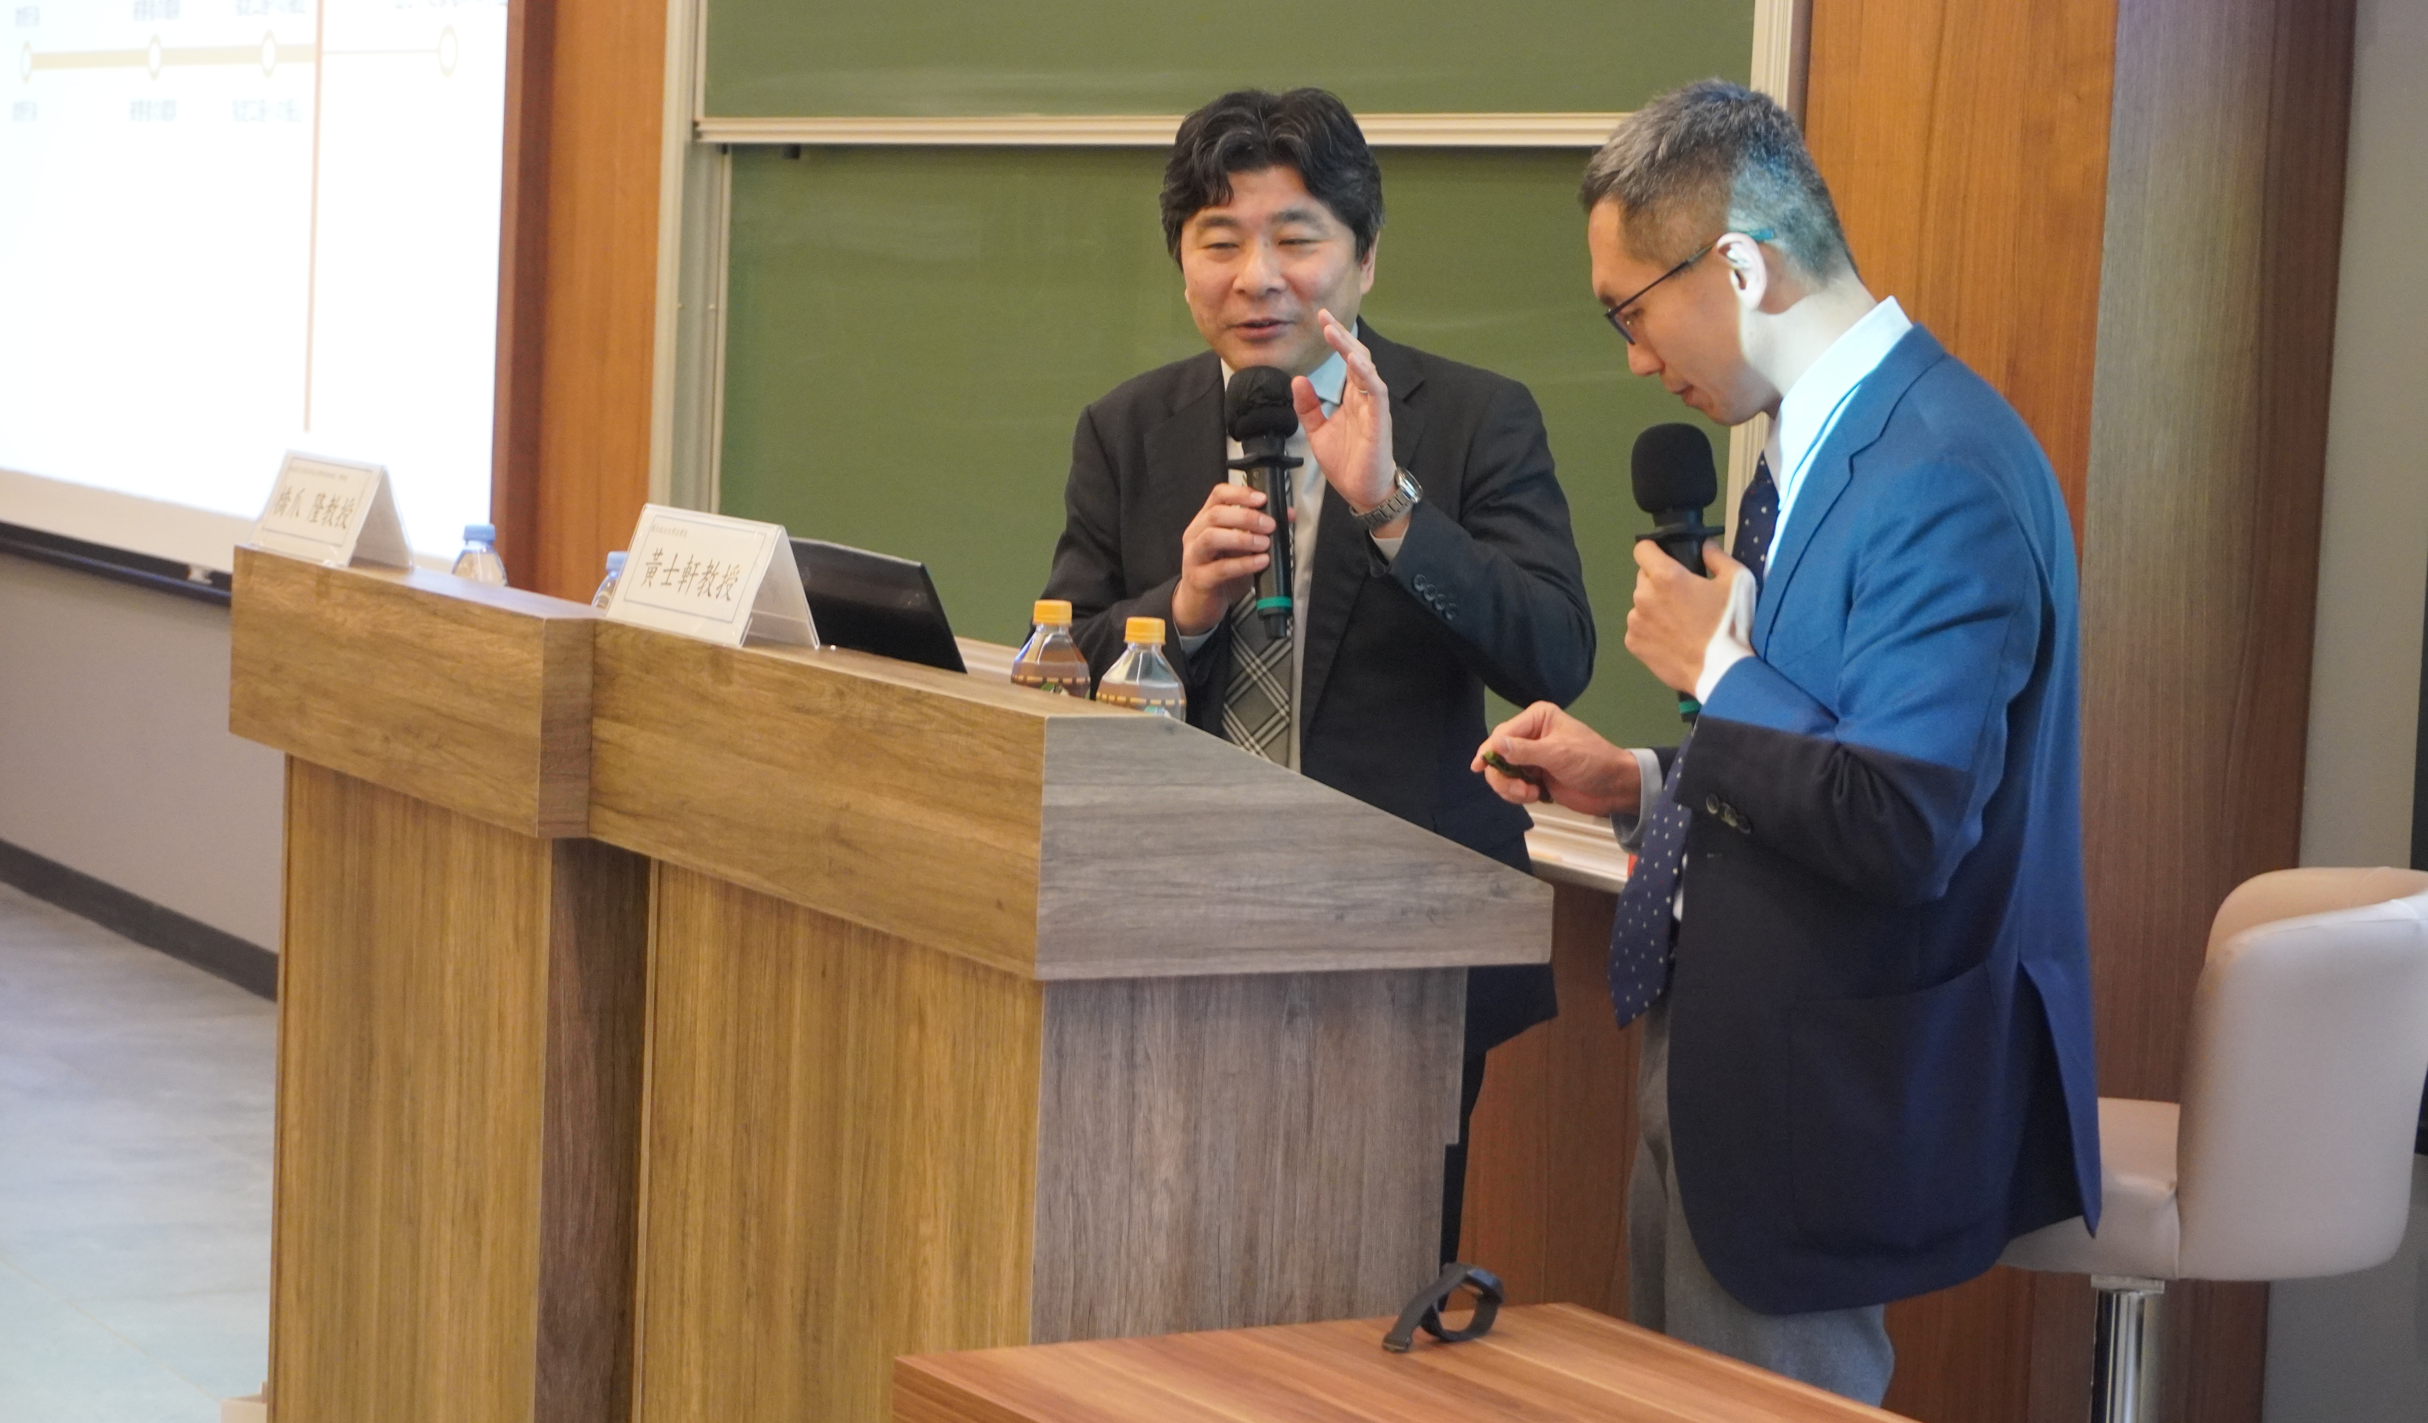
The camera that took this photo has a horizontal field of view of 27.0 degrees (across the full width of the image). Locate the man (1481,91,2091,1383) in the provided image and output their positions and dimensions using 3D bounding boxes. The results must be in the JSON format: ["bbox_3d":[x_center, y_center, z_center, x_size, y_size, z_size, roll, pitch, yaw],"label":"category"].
[{"bbox_3d":[0.416,0.403,3.830,0.480,1.740,0.520,2,5,-1],"label":"man"}]

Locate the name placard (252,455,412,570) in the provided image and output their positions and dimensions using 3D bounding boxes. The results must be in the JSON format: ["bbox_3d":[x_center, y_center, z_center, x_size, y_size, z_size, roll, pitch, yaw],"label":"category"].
[{"bbox_3d":[-0.925,-0.213,5.305,0.073,0.105,0.292,0,6,-30],"label":"name placard"}]

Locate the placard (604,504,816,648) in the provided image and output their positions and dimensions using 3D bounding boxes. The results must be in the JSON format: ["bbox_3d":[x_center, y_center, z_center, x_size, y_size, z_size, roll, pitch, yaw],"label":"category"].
[{"bbox_3d":[-0.452,-0.123,4.551,0.073,0.105,0.292,0,6,-30],"label":"placard"}]

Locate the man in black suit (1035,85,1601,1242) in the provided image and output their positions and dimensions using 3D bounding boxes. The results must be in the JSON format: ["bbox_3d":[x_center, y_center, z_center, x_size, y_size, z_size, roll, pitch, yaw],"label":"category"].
[{"bbox_3d":[0.078,0.315,4.553,0.490,1.740,0.380,5,6,21],"label":"man in black suit"}]

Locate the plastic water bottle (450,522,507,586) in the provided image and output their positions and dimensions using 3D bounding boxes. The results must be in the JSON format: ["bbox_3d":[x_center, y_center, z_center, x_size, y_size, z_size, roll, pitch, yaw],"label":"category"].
[{"bbox_3d":[-0.750,-0.091,5.139,0.064,0.200,0.064,0,6,-29],"label":"plastic water bottle"}]

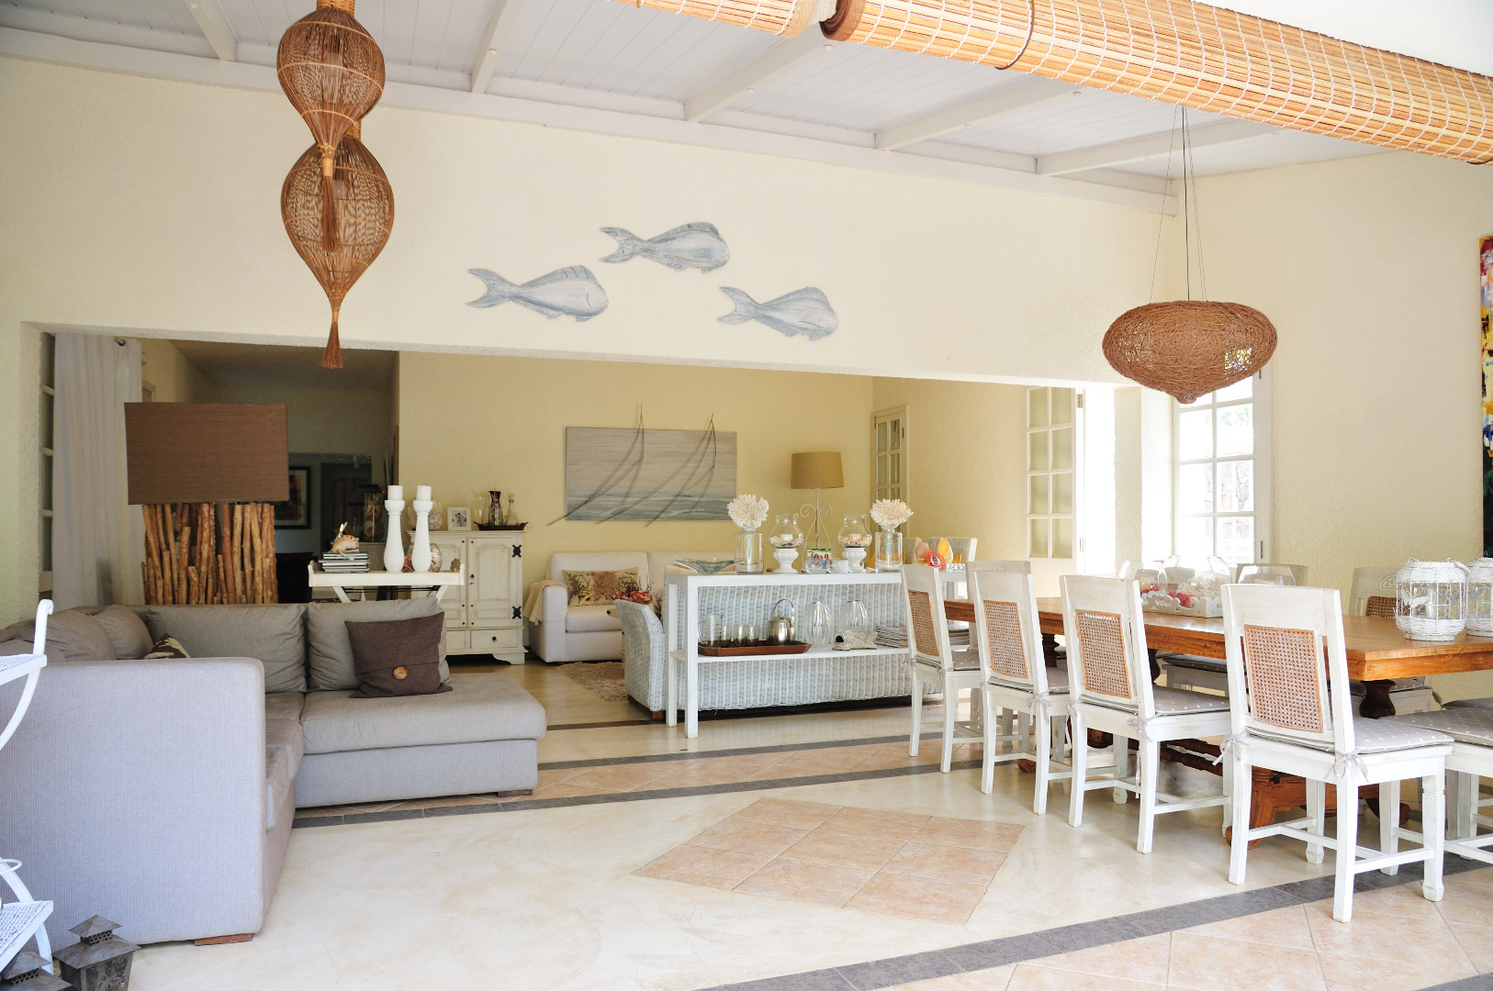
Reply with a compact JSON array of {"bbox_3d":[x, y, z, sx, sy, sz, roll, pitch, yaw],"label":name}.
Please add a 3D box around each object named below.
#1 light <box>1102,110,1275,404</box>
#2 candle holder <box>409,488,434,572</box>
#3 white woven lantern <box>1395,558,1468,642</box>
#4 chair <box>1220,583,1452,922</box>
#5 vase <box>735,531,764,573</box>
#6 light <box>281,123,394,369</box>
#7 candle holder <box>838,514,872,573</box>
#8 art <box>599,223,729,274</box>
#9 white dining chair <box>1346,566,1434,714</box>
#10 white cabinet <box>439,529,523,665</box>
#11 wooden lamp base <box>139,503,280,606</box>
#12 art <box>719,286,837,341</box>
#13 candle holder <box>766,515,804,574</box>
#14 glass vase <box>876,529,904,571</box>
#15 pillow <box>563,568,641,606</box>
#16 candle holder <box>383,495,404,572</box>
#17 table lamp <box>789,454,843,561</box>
[{"bbox_3d":[1.984,-1.137,4.492,0.714,1.442,0.714,1,-2,-21],"label":"light"},{"bbox_3d":[-1.913,0.199,5.855,0.131,0.515,0.131,1,-2,-21],"label":"candle holder"},{"bbox_3d":[2.204,0.335,3.212,0.198,0.260,0.194,1,-2,-20],"label":"white woven lantern"},{"bbox_3d":[1.858,0.767,3.170,0.496,0.969,0.439,1,-2,-27],"label":"chair"},{"bbox_3d":[0.015,0.323,5.672,0.160,0.239,0.160,0,-2,0],"label":"vase"},{"bbox_3d":[-1.442,-0.893,3.511,0.368,0.897,0.368,1,-2,-21],"label":"light"},{"bbox_3d":[0.647,0.284,5.907,0.201,0.346,0.201,0,-2,0],"label":"candle holder"},{"bbox_3d":[-0.461,-1.474,5.802,0.776,0.296,0.025,1,-2,-20],"label":"art"},{"bbox_3d":[2.552,0.804,4.205,0.496,0.969,0.439,1,-2,-21],"label":"white dining chair"},{"bbox_3d":[-2.406,0.877,8.532,0.983,1.123,0.450,1,-2,-20],"label":"white cabinet"},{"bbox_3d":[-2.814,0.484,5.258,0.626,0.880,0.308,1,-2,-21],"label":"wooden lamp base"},{"bbox_3d":[0.214,-1.150,6.199,0.798,0.327,0.046,1,-2,-21],"label":"art"},{"bbox_3d":[0.229,0.281,5.910,0.215,0.346,0.215,0,-2,0],"label":"candle holder"},{"bbox_3d":[0.885,0.340,6.157,0.172,0.253,0.172,1,-2,-21],"label":"glass vase"},{"bbox_3d":[-1.376,0.873,9.421,0.660,0.380,0.140,1,-24,-20],"label":"pillow"},{"bbox_3d":[-1.783,0.205,5.036,0.104,0.369,0.104,1,-2,-20],"label":"candle holder"},{"bbox_3d":[0.679,0.118,9.650,0.508,1.087,0.508,0,-2,0],"label":"table lamp"}]

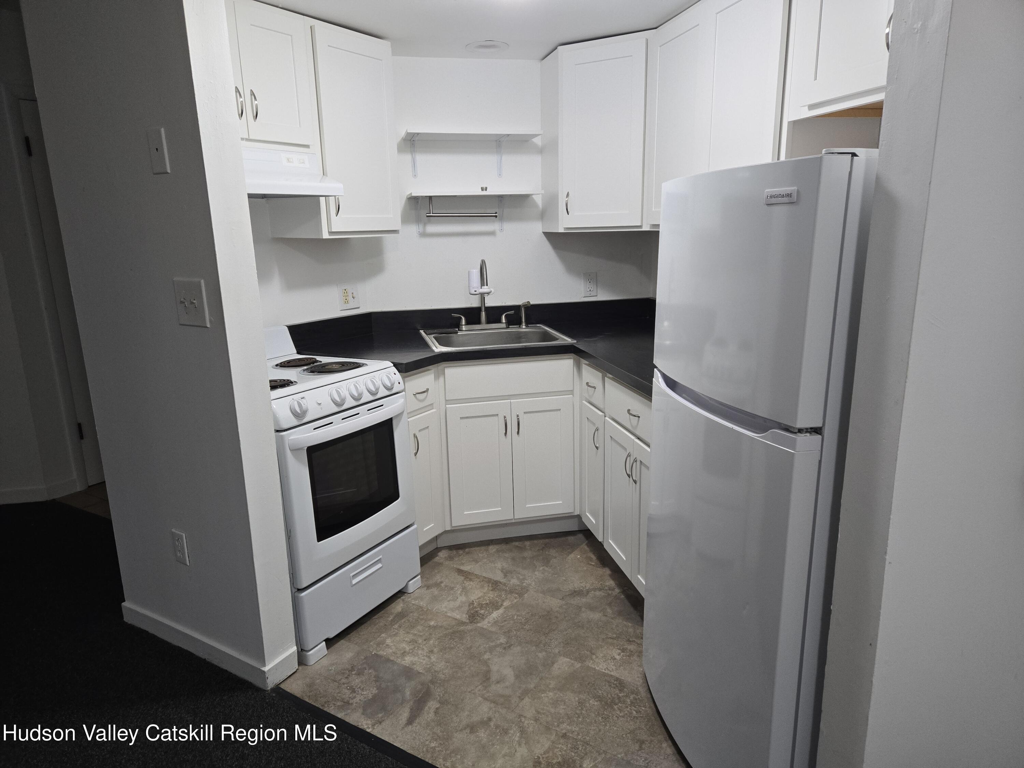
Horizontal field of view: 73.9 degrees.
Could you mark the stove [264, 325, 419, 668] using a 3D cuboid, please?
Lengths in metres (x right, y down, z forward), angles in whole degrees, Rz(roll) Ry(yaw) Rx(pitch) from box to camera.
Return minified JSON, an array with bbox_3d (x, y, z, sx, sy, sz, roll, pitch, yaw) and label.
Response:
[{"bbox_3d":[-0.826,0.353,2.567,0.705,1.025,0.615,7,16,31],"label":"stove"}]

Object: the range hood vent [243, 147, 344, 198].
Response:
[{"bbox_3d":[-0.973,-0.740,2.388,0.440,0.160,0.615,7,16,31],"label":"range hood vent"}]

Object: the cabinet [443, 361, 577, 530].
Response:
[{"bbox_3d":[-0.070,0.190,3.244,0.570,0.756,0.610,-4,14,-12],"label":"cabinet"}]

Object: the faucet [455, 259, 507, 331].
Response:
[{"bbox_3d":[-0.130,-0.419,3.224,0.290,0.340,0.200,-4,14,-13],"label":"faucet"}]

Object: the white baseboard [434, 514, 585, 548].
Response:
[{"bbox_3d":[0.002,0.665,3.155,0.698,0.110,0.023,-4,14,-12],"label":"white baseboard"}]

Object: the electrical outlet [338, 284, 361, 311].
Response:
[{"bbox_3d":[-0.752,-0.406,3.146,0.018,0.116,0.119,7,15,31],"label":"electrical outlet"}]

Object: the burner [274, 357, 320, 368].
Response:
[{"bbox_3d":[-0.824,-0.082,2.630,0.166,0.025,0.166,-1,13,0],"label":"burner"}]

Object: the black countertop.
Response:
[{"bbox_3d":[0.027,-0.151,2.686,1.819,0.145,1.550,-4,14,-13],"label":"black countertop"}]

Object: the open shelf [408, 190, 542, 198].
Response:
[{"bbox_3d":[-0.173,-0.896,3.218,0.615,0.019,0.250,-4,14,-12],"label":"open shelf"}]

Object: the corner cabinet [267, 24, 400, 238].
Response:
[{"bbox_3d":[-0.731,-0.997,2.778,0.313,0.779,0.444,7,15,31],"label":"corner cabinet"}]

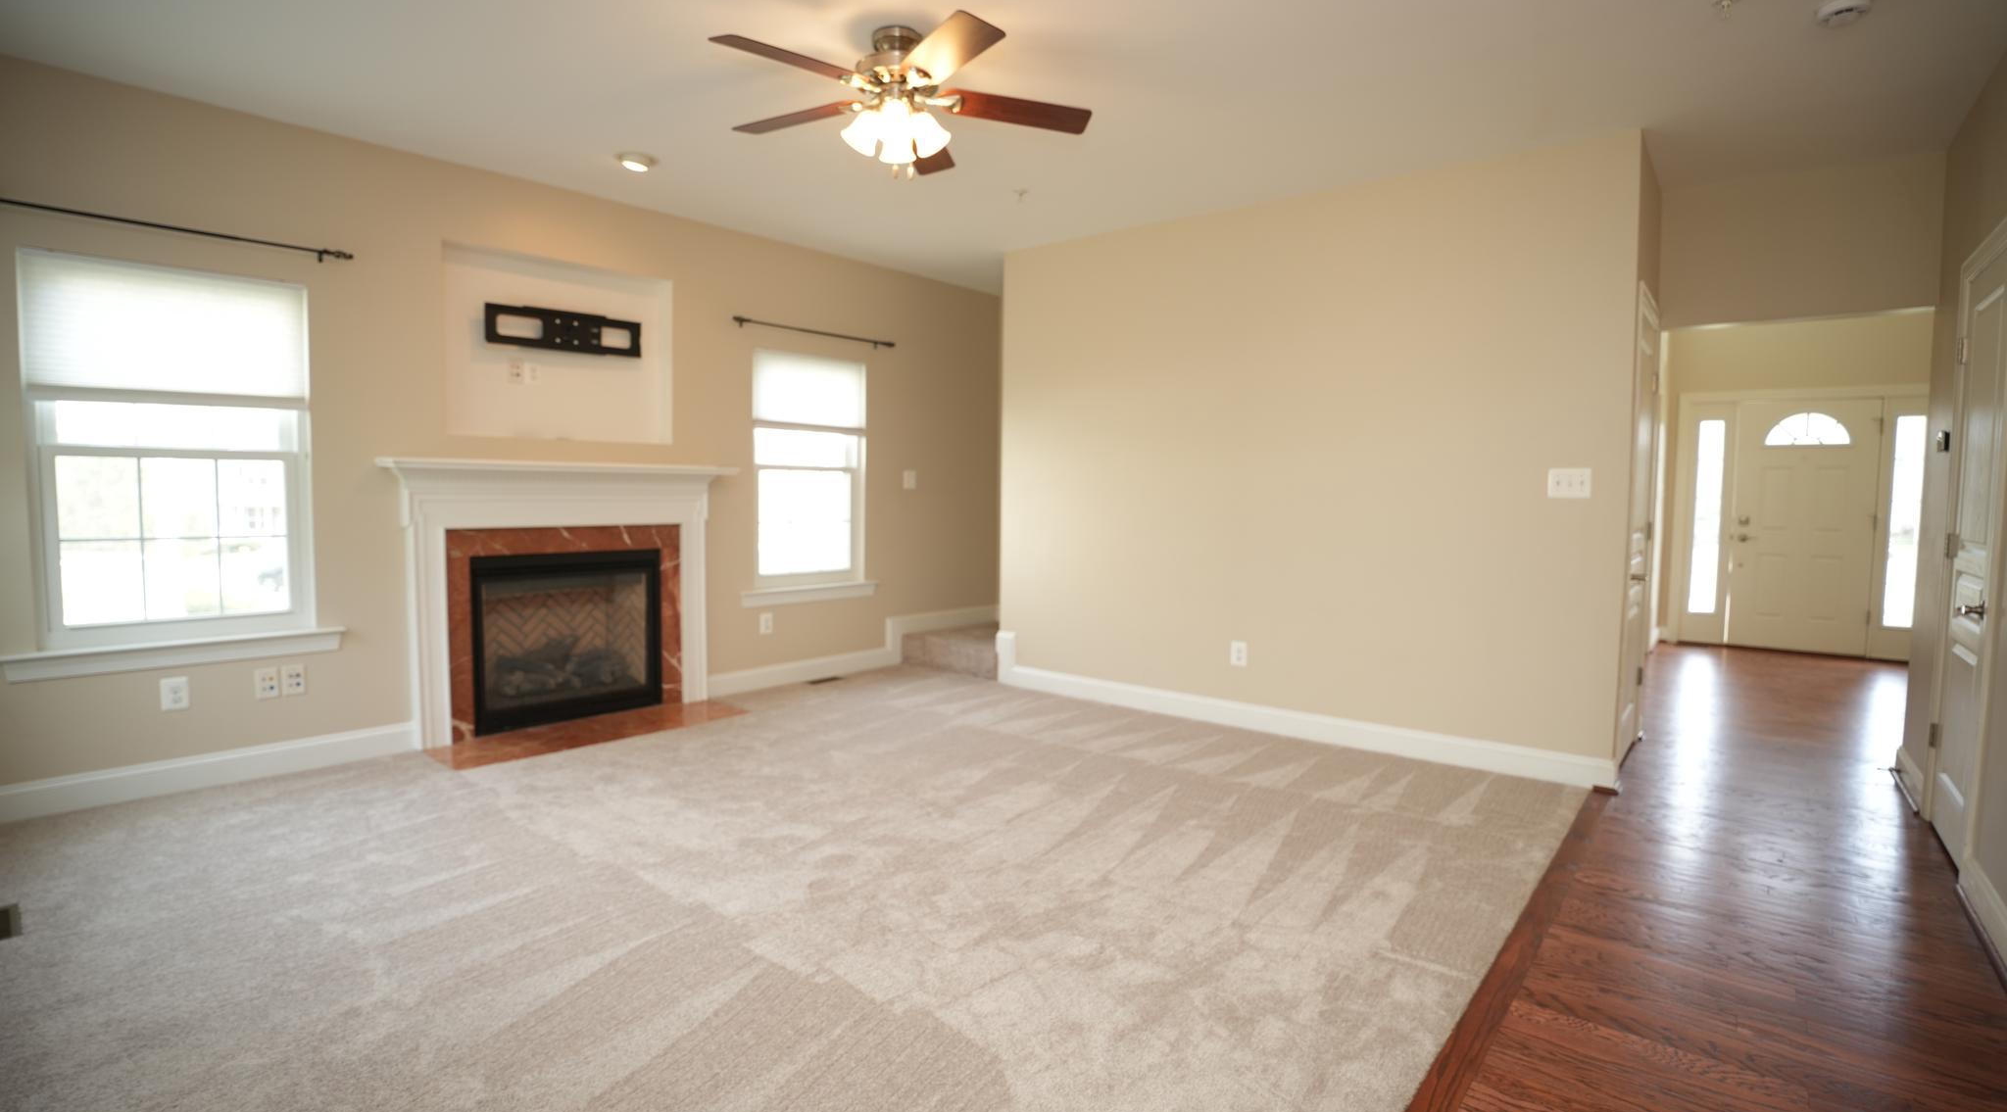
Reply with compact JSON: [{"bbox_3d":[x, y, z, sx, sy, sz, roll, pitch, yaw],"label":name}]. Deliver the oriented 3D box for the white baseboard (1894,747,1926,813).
[{"bbox_3d":[3.840,0.935,3.778,0.030,0.135,0.740,4,5,40],"label":"white baseboard"}]

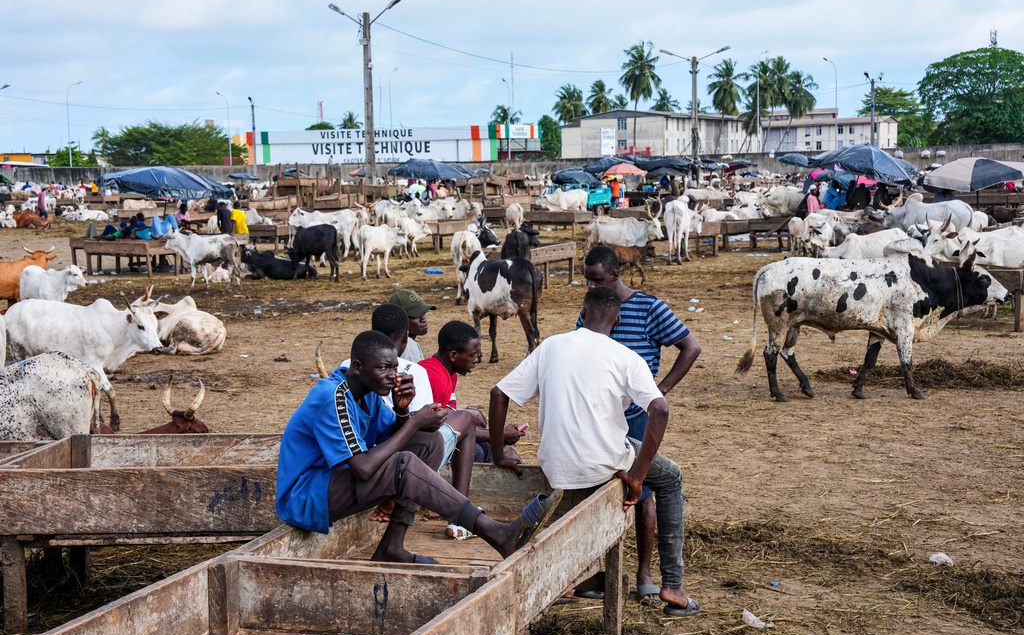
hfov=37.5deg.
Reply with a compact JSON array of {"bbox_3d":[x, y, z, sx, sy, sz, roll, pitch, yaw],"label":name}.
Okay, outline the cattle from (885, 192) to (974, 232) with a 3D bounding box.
[{"bbox_3d":[8.785,-1.918,31.800,1.900,1.420,0.600,-2,6,-6],"label":"cattle"}]

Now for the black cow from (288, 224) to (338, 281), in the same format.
[{"bbox_3d":[-3.883,-1.258,29.200,1.250,1.090,0.450,3,7,38],"label":"black cow"}]

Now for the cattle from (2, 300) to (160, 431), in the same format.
[{"bbox_3d":[-3.695,0.338,12.941,1.850,1.120,0.520,3,7,35],"label":"cattle"}]

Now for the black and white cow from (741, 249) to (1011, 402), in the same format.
[{"bbox_3d":[3.192,0.007,13.350,2.360,1.430,0.620,-1,6,4],"label":"black and white cow"}]

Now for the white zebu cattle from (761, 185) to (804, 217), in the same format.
[{"bbox_3d":[9.127,-3.707,50.500,2.000,1.360,0.600,-7,8,-45],"label":"white zebu cattle"}]

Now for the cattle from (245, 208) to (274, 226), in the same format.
[{"bbox_3d":[-7.163,-2.302,40.000,1.750,1.170,0.500,-2,6,-8],"label":"cattle"}]

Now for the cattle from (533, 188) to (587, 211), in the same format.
[{"bbox_3d":[1.805,-4.210,56.867,2.000,1.220,0.550,-2,6,-5],"label":"cattle"}]

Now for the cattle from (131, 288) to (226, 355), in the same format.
[{"bbox_3d":[-3.930,0.014,17.883,0.650,0.790,1.600,-7,8,-44],"label":"cattle"}]

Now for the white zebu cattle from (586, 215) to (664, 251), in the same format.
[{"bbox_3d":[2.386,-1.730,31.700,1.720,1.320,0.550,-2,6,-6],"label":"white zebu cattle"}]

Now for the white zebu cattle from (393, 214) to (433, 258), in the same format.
[{"bbox_3d":[-2.440,-1.964,36.600,0.450,1.000,1.220,3,7,33],"label":"white zebu cattle"}]

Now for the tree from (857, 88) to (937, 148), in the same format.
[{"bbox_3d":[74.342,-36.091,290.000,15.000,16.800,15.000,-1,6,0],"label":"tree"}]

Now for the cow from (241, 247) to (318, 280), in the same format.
[{"bbox_3d":[-4.595,-1.108,29.800,1.520,0.700,0.650,-1,6,-3],"label":"cow"}]

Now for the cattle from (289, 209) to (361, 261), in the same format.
[{"bbox_3d":[-4.588,-2.003,36.500,1.750,1.220,0.500,1,6,22],"label":"cattle"}]

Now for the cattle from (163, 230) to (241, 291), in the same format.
[{"bbox_3d":[-5.525,-1.019,27.000,1.370,1.100,0.450,0,6,7],"label":"cattle"}]

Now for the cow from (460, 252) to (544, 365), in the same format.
[{"bbox_3d":[-0.121,-0.080,16.122,0.470,1.190,1.550,-4,6,-27],"label":"cow"}]

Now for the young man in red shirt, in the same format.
[{"bbox_3d":[-0.177,0.686,7.300,0.680,1.300,0.500,0,6,9],"label":"young man in red shirt"}]

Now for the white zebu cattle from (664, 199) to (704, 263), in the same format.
[{"bbox_3d":[3.788,-1.953,33.300,0.600,1.400,1.950,0,6,14],"label":"white zebu cattle"}]

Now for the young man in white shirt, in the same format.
[{"bbox_3d":[0.366,0.625,6.780,0.840,1.480,0.740,1,6,24],"label":"young man in white shirt"}]

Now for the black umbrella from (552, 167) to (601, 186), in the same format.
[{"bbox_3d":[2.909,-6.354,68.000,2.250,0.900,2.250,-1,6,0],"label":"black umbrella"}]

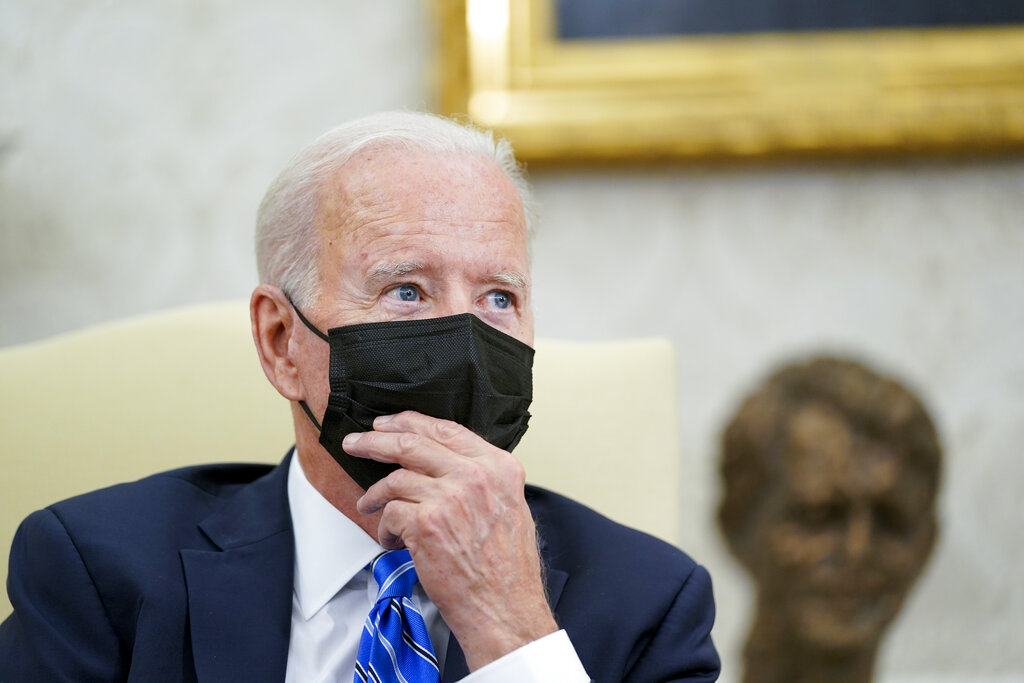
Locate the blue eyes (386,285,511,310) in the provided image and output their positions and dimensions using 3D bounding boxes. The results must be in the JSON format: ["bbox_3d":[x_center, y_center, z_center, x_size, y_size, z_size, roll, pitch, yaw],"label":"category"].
[{"bbox_3d":[-0.038,-0.027,2.690,0.090,0.014,0.022,3,-8,-29],"label":"blue eyes"}]

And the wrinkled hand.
[{"bbox_3d":[-0.031,0.113,2.620,0.100,0.165,0.085,-30,-3,-7],"label":"wrinkled hand"}]

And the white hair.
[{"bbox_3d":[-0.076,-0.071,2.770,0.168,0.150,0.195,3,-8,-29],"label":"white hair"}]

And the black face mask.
[{"bbox_3d":[-0.049,0.035,2.710,0.145,0.115,0.110,3,-8,-29],"label":"black face mask"}]

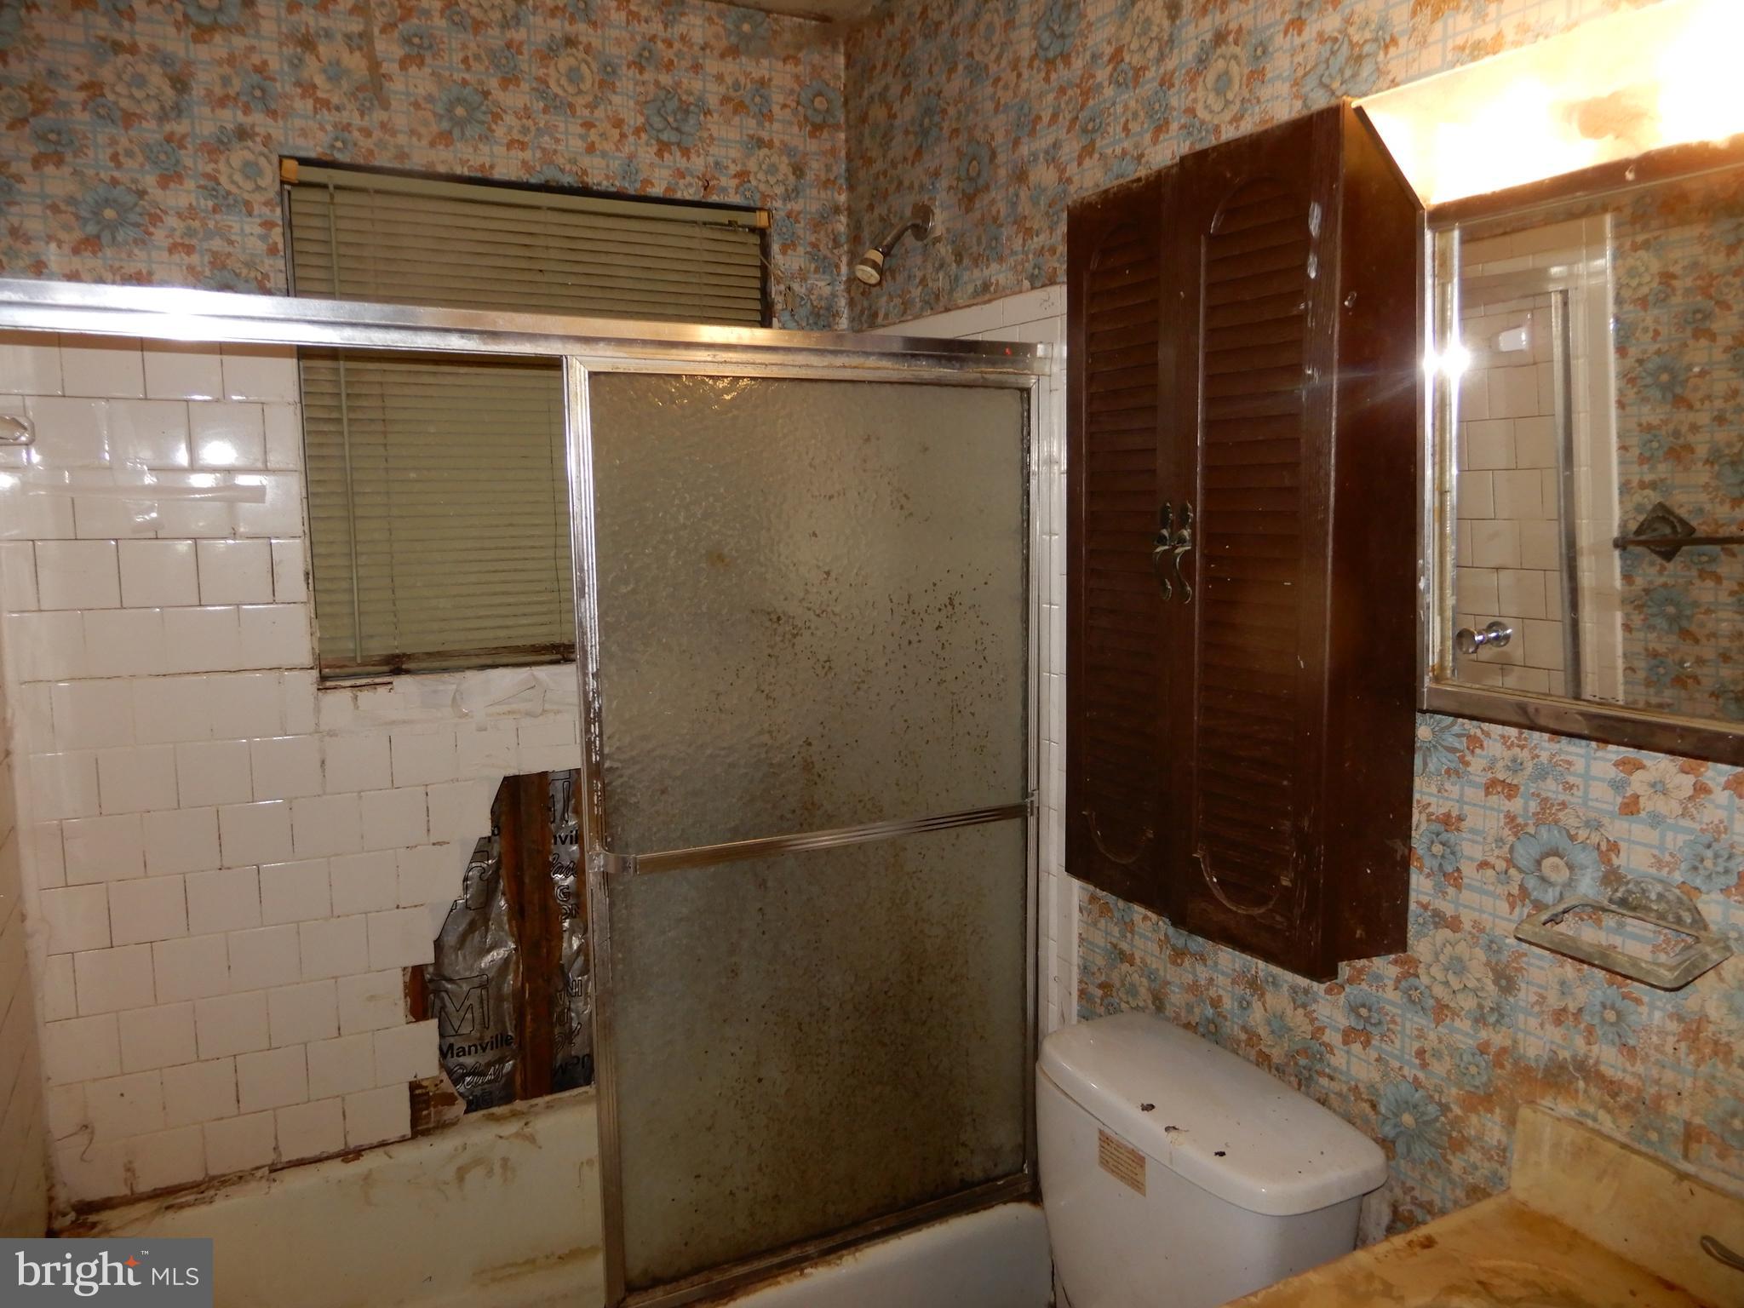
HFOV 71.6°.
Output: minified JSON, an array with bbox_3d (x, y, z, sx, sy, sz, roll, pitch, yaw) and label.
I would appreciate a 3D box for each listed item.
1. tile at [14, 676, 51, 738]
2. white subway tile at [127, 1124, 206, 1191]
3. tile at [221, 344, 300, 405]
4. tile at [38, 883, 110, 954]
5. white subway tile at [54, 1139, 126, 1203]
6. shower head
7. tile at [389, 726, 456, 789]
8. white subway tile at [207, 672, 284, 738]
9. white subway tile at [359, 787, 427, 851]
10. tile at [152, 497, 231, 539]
[{"bbox_3d":[-1.298,0.100,1.870,0.047,0.108,0.009,-4,9,-25],"label":"tile"},{"bbox_3d":[-1.186,0.854,2.044,0.108,0.106,0.008,-4,8,-25],"label":"white subway tile"},{"bbox_3d":[-1.004,-0.466,1.984,0.104,0.106,0.009,-4,7,-28],"label":"tile"},{"bbox_3d":[-1.279,0.424,1.942,0.095,0.108,0.009,-4,7,-27],"label":"tile"},{"bbox_3d":[-1.277,0.846,1.980,0.100,0.099,0.010,-3,8,-24],"label":"white subway tile"},{"bbox_3d":[0.030,-0.687,2.019,0.125,0.136,0.061,-3,8,-24],"label":"shower head"},{"bbox_3d":[-0.781,0.176,2.119,0.107,0.107,0.010,-3,8,-24],"label":"tile"},{"bbox_3d":[-1.048,0.085,2.021,0.108,0.108,0.009,-4,7,-28],"label":"white subway tile"},{"bbox_3d":[-0.831,0.286,2.111,0.107,0.107,0.010,-3,8,-24],"label":"white subway tile"},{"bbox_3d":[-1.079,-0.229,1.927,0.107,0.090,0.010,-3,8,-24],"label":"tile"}]

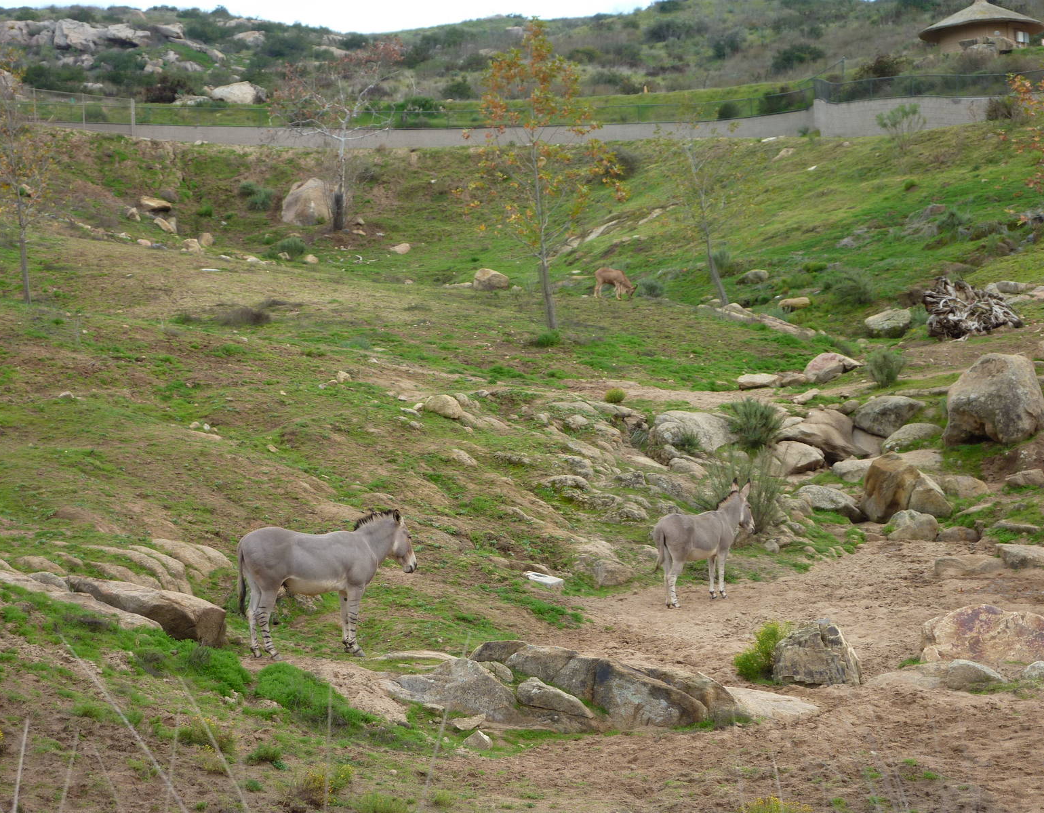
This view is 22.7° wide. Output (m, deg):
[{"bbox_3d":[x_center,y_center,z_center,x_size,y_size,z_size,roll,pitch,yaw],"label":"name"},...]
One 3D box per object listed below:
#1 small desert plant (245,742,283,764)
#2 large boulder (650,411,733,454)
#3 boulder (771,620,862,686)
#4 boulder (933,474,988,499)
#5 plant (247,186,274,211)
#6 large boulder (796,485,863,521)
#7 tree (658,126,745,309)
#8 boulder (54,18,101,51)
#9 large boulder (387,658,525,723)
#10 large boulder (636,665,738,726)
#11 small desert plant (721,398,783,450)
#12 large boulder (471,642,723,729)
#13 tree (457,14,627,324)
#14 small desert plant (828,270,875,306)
[{"bbox_3d":[-2.262,3.042,22.800,0.340,0.190,0.310,-1,0,0],"label":"small desert plant"},{"bbox_3d":[3.188,0.493,48.800,1.530,0.780,1.150,-2,-1,4],"label":"large boulder"},{"bbox_3d":[2.676,2.238,23.600,0.799,0.571,0.650,-2,-4,6],"label":"boulder"},{"bbox_3d":[8.009,1.465,47.500,0.999,0.397,0.750,-3,-4,10],"label":"boulder"},{"bbox_3d":[-8.342,-6.624,83.000,0.849,0.706,0.800,-2,-4,-6],"label":"plant"},{"bbox_3d":[5.256,1.660,44.500,1.150,0.620,0.900,0,-2,0],"label":"large boulder"},{"bbox_3d":[4.362,-4.680,63.000,2.135,4.397,2.100,0,2,0],"label":"tree"},{"bbox_3d":[-32.470,-27.146,190.000,3.400,2.300,2.600,0,-1,0],"label":"boulder"},{"bbox_3d":[-0.678,2.838,26.000,1.380,0.600,0.950,-1,0,0],"label":"large boulder"},{"bbox_3d":[1.334,2.333,21.000,0.830,0.440,0.650,-2,-1,3],"label":"large boulder"},{"bbox_3d":[4.273,0.323,48.300,1.150,0.950,1.100,-3,-1,5],"label":"small desert plant"},{"bbox_3d":[0.603,2.205,20.600,1.862,0.638,0.950,-3,-4,17],"label":"large boulder"},{"bbox_3d":[0.513,-5.604,63.000,3.900,7.450,3.700,-2,-1,1],"label":"tree"},{"bbox_3d":[8.492,-3.045,67.000,1.170,0.920,1.050,0,-1,0],"label":"small desert plant"}]

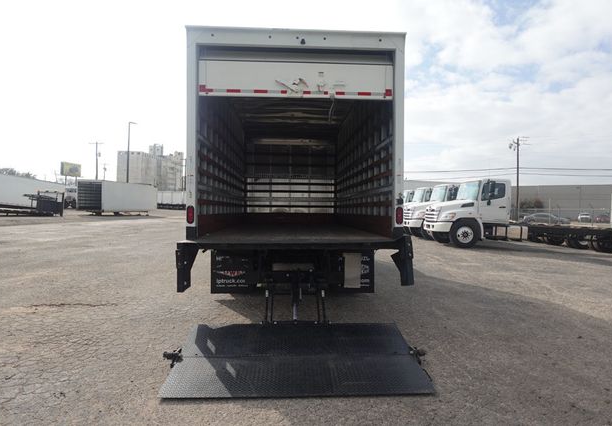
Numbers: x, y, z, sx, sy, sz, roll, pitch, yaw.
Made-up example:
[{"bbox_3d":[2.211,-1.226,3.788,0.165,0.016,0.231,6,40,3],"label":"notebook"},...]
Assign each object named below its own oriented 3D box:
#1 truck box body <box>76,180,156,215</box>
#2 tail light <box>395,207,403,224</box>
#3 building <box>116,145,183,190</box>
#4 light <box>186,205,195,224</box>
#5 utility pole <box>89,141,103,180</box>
[{"bbox_3d":[-18.300,-1.500,35.100,2.570,2.820,8.100,1,1,10],"label":"truck box body"},{"bbox_3d":[1.119,0.036,4.225,0.078,0.200,0.040,1,1,-3],"label":"tail light"},{"bbox_3d":[-110.600,-26.700,258.000,17.500,42.500,48.000,1,1,10],"label":"building"},{"bbox_3d":[-1.326,0.027,4.100,0.078,0.200,0.040,1,1,-3],"label":"light"},{"bbox_3d":[-34.100,-5.800,58.000,2.400,11.500,0.400,1,1,0],"label":"utility pole"}]

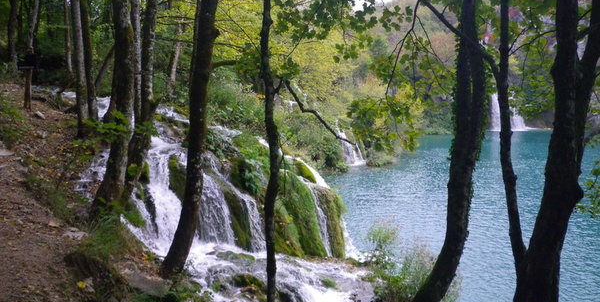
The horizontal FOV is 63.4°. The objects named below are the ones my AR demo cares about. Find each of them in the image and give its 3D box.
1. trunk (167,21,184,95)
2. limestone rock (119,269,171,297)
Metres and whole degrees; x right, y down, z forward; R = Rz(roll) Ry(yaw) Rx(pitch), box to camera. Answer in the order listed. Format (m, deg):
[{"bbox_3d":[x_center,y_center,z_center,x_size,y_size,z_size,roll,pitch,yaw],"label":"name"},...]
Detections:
[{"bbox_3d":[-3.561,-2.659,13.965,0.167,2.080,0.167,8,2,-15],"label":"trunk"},{"bbox_3d":[-1.353,1.160,4.250,0.440,0.180,0.300,-1,4,-18],"label":"limestone rock"}]

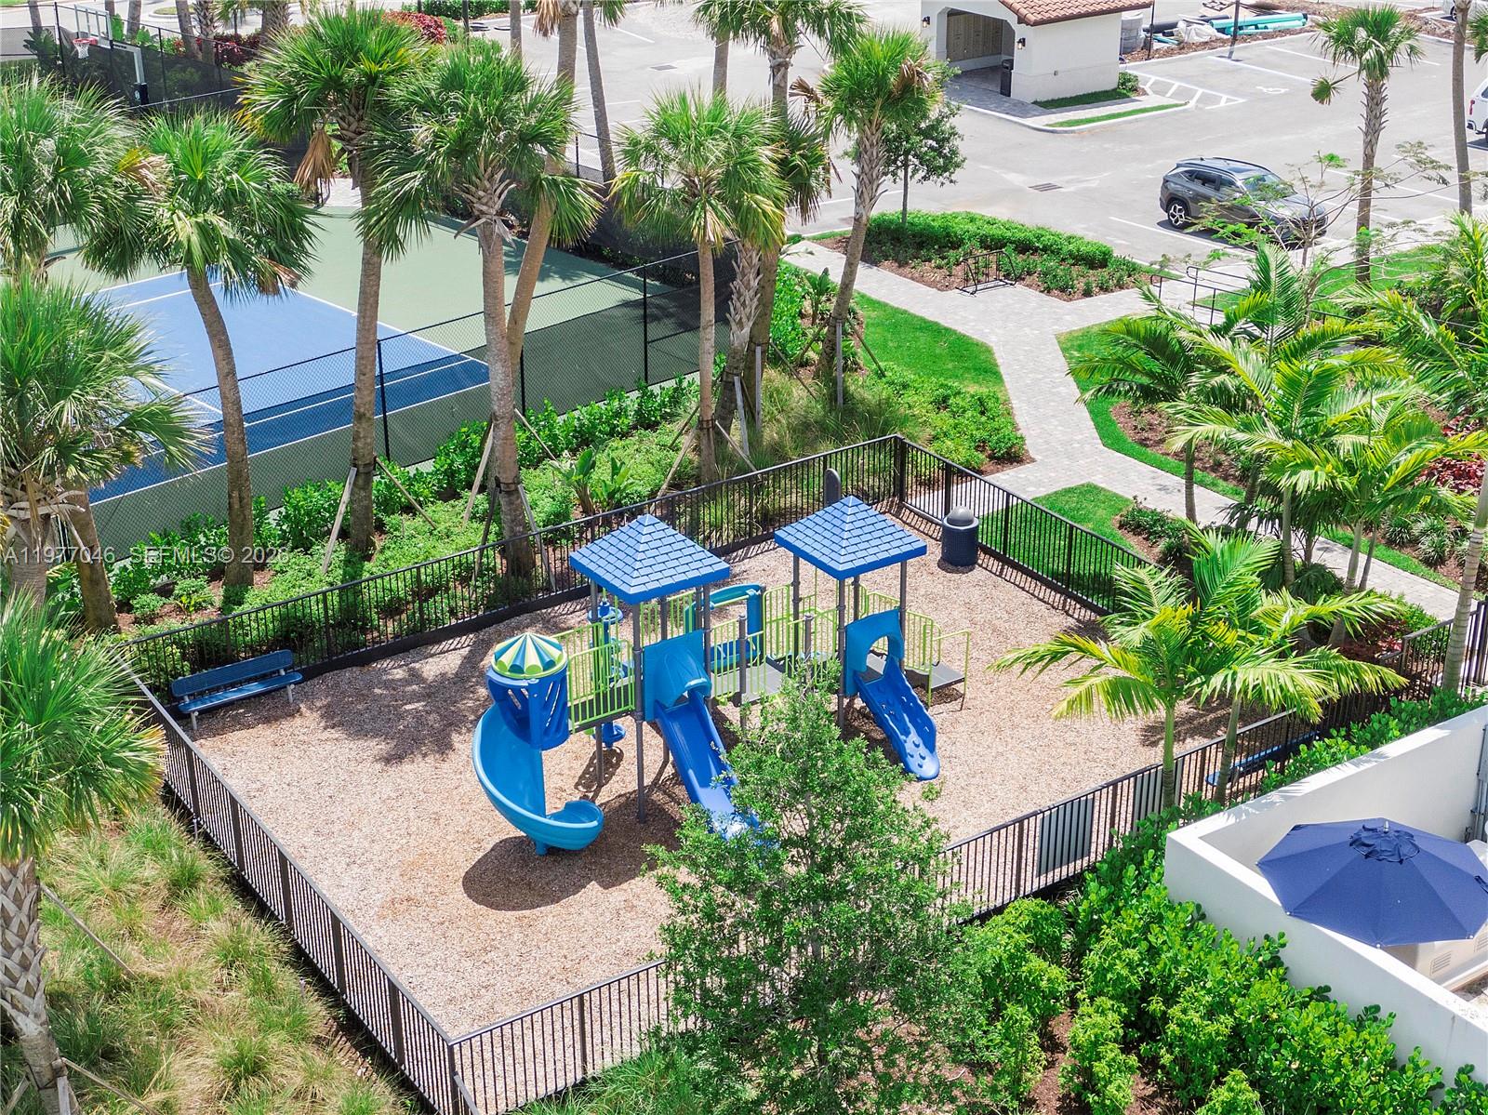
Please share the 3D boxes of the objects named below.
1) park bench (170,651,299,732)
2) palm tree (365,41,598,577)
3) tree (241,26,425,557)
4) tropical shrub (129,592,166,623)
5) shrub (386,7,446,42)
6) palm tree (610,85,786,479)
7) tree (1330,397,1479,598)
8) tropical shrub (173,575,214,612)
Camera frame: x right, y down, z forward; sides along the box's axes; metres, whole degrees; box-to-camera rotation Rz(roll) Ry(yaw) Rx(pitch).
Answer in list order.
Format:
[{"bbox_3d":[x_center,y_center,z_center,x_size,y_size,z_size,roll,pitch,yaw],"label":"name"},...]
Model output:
[{"bbox_3d":[-7.108,1.928,29.010,1.810,0.790,0.560,-17,30,-32],"label":"park bench"},{"bbox_3d":[-3.867,-3.493,31.619,3.300,8.450,3.300,0,25,0],"label":"palm tree"},{"bbox_3d":[-6.137,-3.953,32.530,2.950,8.950,2.950,0,25,0],"label":"tree"},{"bbox_3d":[-9.362,0.700,32.628,0.630,0.430,0.600,0,25,0],"label":"tropical shrub"},{"bbox_3d":[-11.513,-18.906,73.298,2.200,1.200,1.600,0,25,0],"label":"shrub"},{"bbox_3d":[-0.765,-4.526,36.010,2.950,7.050,2.950,0,25,0],"label":"palm tree"},{"bbox_3d":[9.720,-0.540,30.917,2.300,3.800,2.300,0,25,0],"label":"tree"},{"bbox_3d":[-8.732,0.512,32.925,0.740,0.520,0.700,0,25,0],"label":"tropical shrub"}]

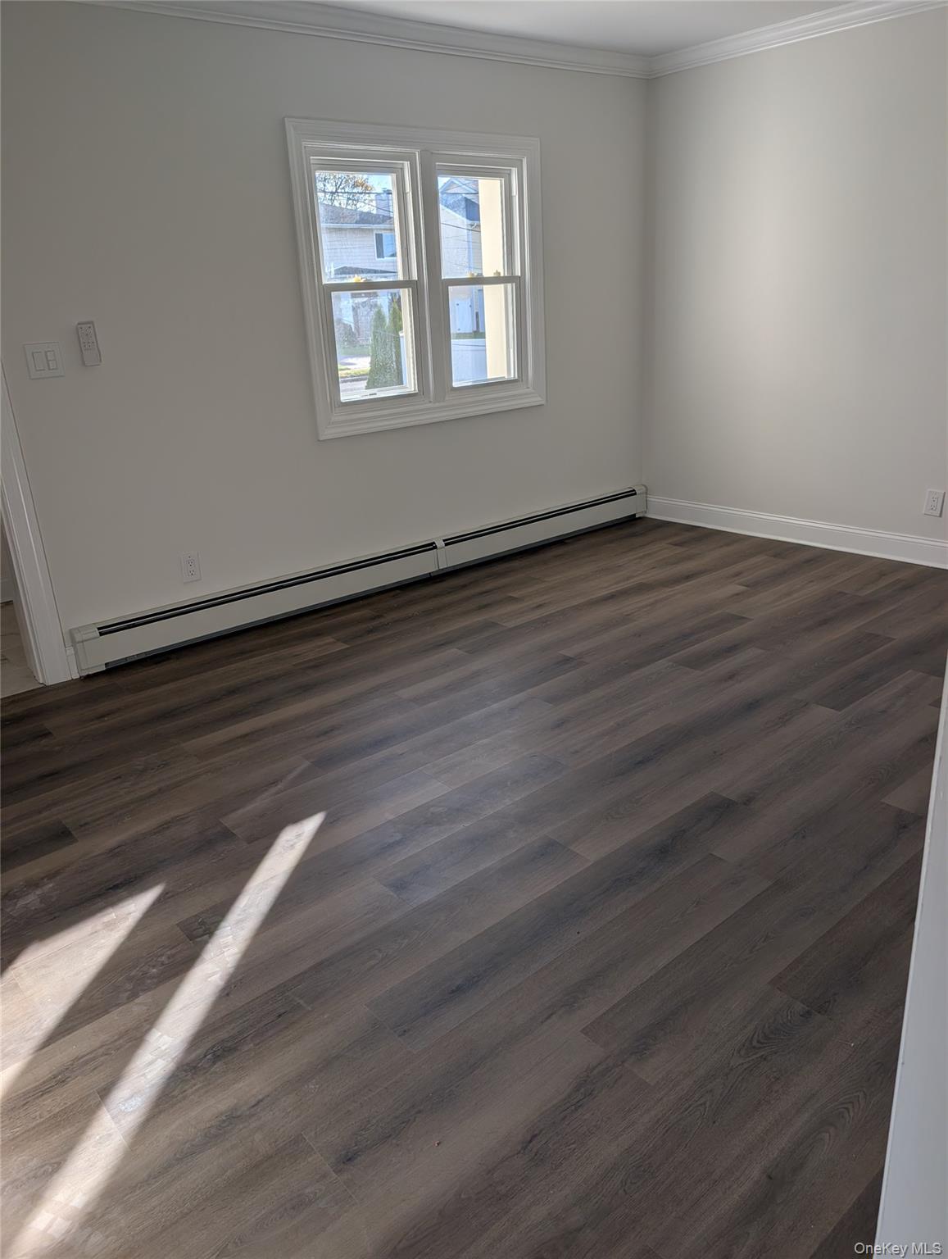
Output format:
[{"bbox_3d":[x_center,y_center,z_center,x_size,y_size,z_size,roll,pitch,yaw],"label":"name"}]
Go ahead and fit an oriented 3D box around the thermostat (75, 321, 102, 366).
[{"bbox_3d":[-1.484,-1.102,3.376,0.057,0.158,0.022,-19,26,-35],"label":"thermostat"}]

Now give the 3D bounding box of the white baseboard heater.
[{"bbox_3d":[-0.265,-0.371,4.635,3.558,0.196,0.066,-19,26,-35],"label":"white baseboard heater"}]

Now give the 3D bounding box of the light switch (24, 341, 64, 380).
[{"bbox_3d":[-1.618,-1.015,3.299,0.124,0.124,0.008,-19,26,-35],"label":"light switch"}]

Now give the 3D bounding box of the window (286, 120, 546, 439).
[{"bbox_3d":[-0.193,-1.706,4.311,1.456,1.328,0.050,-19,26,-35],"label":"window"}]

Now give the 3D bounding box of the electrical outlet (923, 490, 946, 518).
[{"bbox_3d":[2.281,-0.624,4.336,0.008,0.124,0.080,-20,26,-37],"label":"electrical outlet"}]

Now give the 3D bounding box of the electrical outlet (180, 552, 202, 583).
[{"bbox_3d":[-1.246,-0.277,3.861,0.078,0.125,0.008,-19,26,-35],"label":"electrical outlet"}]

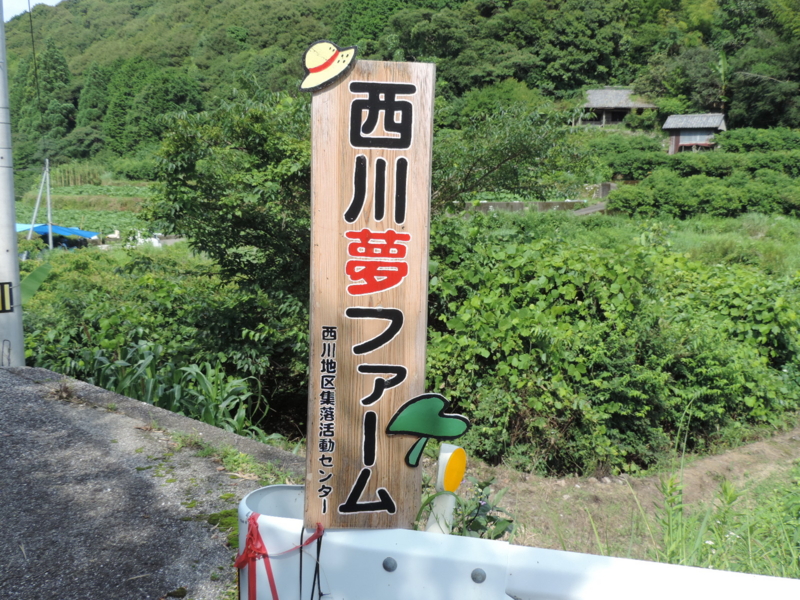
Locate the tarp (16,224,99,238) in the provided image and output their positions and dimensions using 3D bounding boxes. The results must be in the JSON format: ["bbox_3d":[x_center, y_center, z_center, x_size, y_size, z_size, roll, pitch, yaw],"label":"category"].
[{"bbox_3d":[-22.055,-4.423,52.000,4.800,0.950,3.200,1,8,3],"label":"tarp"}]

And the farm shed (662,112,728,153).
[{"bbox_3d":[29.707,-16.627,81.500,5.600,4.200,3.800,6,10,35],"label":"farm shed"}]

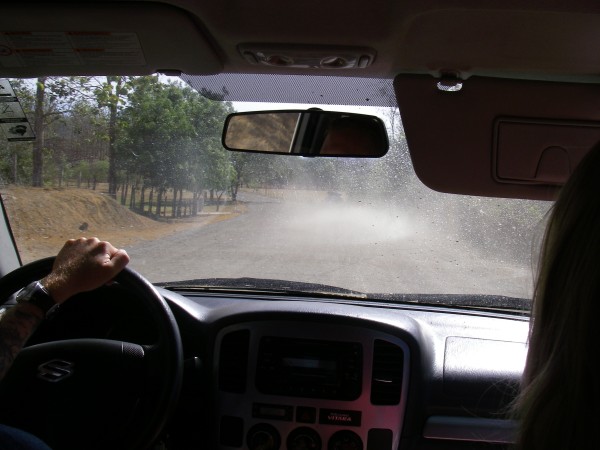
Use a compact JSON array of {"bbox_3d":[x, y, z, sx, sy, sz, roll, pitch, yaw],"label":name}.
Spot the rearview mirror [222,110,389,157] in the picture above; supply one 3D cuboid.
[{"bbox_3d":[0.011,-0.126,0.912,0.245,0.062,0.045,5,9,23],"label":"rearview mirror"}]

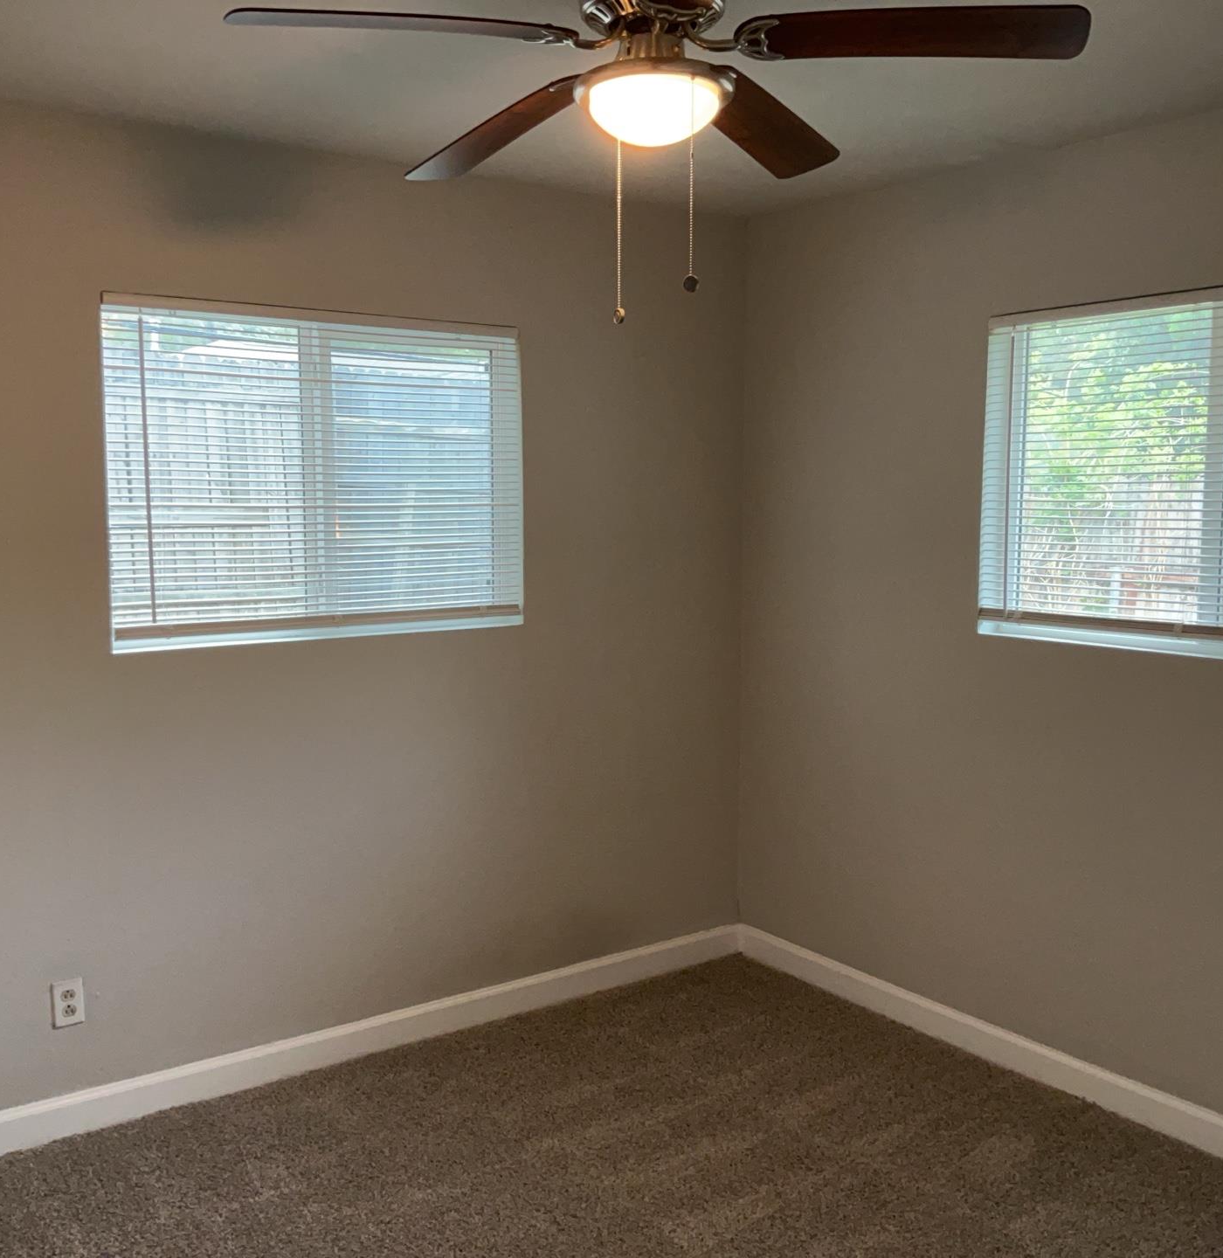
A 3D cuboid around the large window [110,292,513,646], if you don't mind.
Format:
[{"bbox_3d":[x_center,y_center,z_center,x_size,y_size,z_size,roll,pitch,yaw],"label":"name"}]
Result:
[{"bbox_3d":[-0.752,-0.403,3.465,1.155,0.852,0.100,-4,7,-36],"label":"large window"}]

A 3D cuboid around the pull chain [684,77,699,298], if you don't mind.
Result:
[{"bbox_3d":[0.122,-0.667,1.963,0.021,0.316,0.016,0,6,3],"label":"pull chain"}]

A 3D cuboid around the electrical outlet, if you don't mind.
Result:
[{"bbox_3d":[-1.302,0.900,3.141,0.072,0.115,0.011,-4,7,-36],"label":"electrical outlet"}]

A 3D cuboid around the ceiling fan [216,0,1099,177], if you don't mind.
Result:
[{"bbox_3d":[0.069,-0.937,2.032,1.270,0.335,1.250,0,6,-4],"label":"ceiling fan"}]

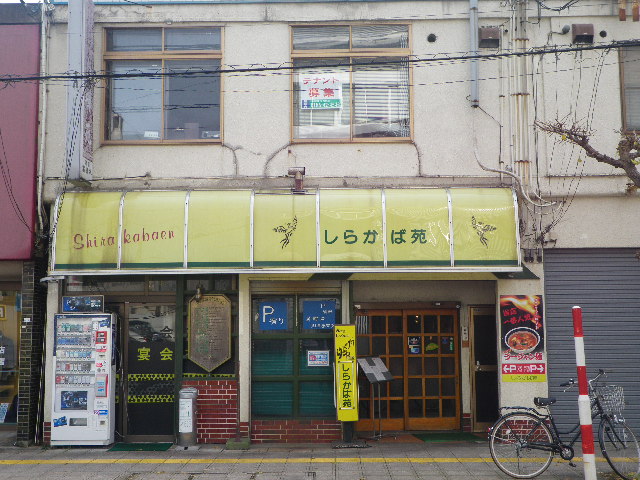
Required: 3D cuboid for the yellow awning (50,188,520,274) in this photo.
[{"bbox_3d":[-0.476,-0.144,12.091,6.511,1.258,0.520,0,-6,1],"label":"yellow awning"}]

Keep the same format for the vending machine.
[{"bbox_3d":[-3.316,1.963,12.032,0.802,1.816,0.360,0,-6,1],"label":"vending machine"}]

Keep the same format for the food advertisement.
[{"bbox_3d":[2.893,1.403,12.115,0.630,1.237,0.020,0,-6,1],"label":"food advertisement"}]

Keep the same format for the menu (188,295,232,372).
[{"bbox_3d":[-1.572,1.339,12.210,0.625,1.111,0.050,0,-6,1],"label":"menu"}]

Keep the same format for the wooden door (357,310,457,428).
[{"bbox_3d":[1.350,1.992,13.088,1.624,1.853,0.080,0,-6,1],"label":"wooden door"}]

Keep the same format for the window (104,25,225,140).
[{"bbox_3d":[-2.317,-2.292,12.643,1.753,1.780,0.100,0,-6,1],"label":"window"}]

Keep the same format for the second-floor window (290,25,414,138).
[{"bbox_3d":[0.465,-2.318,12.600,1.755,1.767,0.100,0,-6,1],"label":"second-floor window"}]

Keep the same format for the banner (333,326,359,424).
[{"bbox_3d":[0.363,1.827,11.688,0.314,1.325,0.130,0,-6,1],"label":"banner"}]

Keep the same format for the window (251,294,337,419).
[{"bbox_3d":[-0.354,1.667,12.223,1.268,1.761,0.080,0,-6,1],"label":"window"}]

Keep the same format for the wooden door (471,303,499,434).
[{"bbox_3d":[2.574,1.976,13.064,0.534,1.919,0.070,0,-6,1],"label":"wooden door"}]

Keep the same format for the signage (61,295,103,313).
[{"bbox_3d":[-3.341,0.911,12.075,0.592,0.243,0.100,0,-6,1],"label":"signage"}]

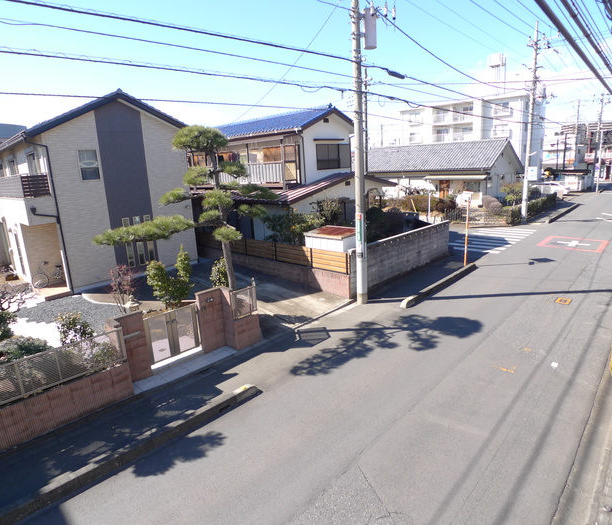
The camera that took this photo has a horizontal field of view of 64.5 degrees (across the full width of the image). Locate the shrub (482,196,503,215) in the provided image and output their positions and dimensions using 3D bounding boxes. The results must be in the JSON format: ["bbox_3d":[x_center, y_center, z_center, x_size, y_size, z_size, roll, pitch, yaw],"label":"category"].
[{"bbox_3d":[14.834,-4.534,38.600,1.700,1.450,1.600,9,17,43],"label":"shrub"}]

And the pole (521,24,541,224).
[{"bbox_3d":[14.333,-8.673,31.150,0.400,12.500,0.400,9,17,43],"label":"pole"}]

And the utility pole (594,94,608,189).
[{"bbox_3d":[33.091,-13.501,54.290,0.450,11.200,0.450,9,17,43],"label":"utility pole"}]

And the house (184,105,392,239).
[{"bbox_3d":[-2.538,-4.432,26.816,12.000,7.400,7.800,9,17,43],"label":"house"}]

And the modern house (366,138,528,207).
[{"bbox_3d":[12.977,-9.236,49.783,16.000,5.700,8.400,9,17,42],"label":"modern house"}]

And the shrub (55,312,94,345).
[{"bbox_3d":[-6.058,1.780,12.700,1.000,1.050,1.050,9,17,43],"label":"shrub"}]

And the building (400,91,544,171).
[{"bbox_3d":[22.230,-16.261,66.288,17.800,11.900,9.200,9,17,42],"label":"building"}]

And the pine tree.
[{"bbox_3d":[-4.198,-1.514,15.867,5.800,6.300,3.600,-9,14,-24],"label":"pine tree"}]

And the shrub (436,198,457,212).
[{"bbox_3d":[11.337,-4.600,39.300,1.600,1.200,1.700,9,17,43],"label":"shrub"}]

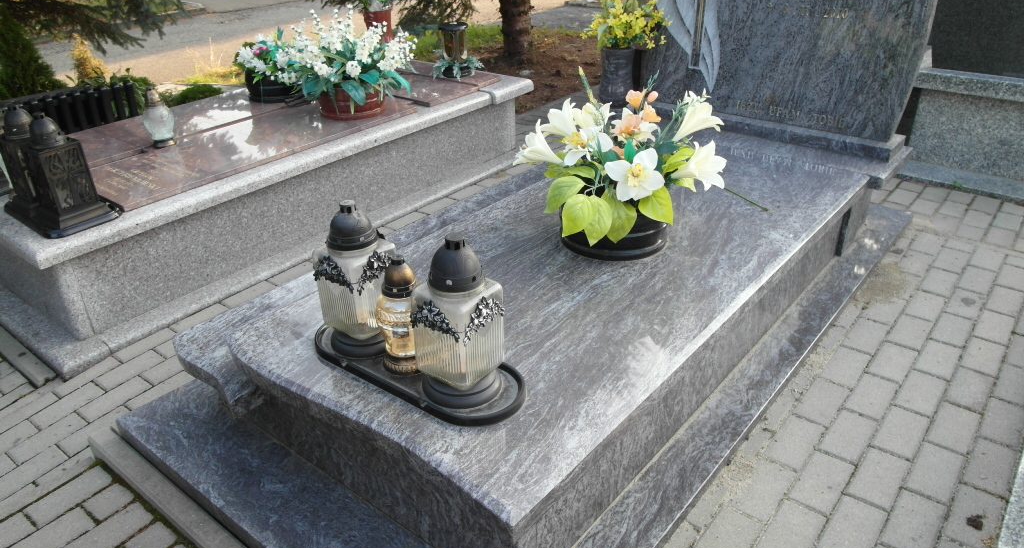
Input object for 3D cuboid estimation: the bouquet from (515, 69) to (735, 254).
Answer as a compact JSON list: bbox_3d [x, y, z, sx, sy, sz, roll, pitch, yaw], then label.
[{"bbox_3d":[0.326,-0.345,2.145,0.640,0.480,0.520,3,29,9],"label":"bouquet"}]

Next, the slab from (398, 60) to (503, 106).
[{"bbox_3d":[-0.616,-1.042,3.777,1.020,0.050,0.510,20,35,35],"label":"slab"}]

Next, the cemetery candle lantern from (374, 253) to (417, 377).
[{"bbox_3d":[-0.265,0.089,1.643,0.100,0.291,0.100,-2,29,1],"label":"cemetery candle lantern"}]

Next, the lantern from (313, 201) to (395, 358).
[{"bbox_3d":[-0.383,0.006,1.712,0.170,0.378,0.170,20,35,35],"label":"lantern"}]

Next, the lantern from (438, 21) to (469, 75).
[{"bbox_3d":[-0.290,-1.155,3.648,0.155,0.262,0.155,-2,29,1],"label":"lantern"}]

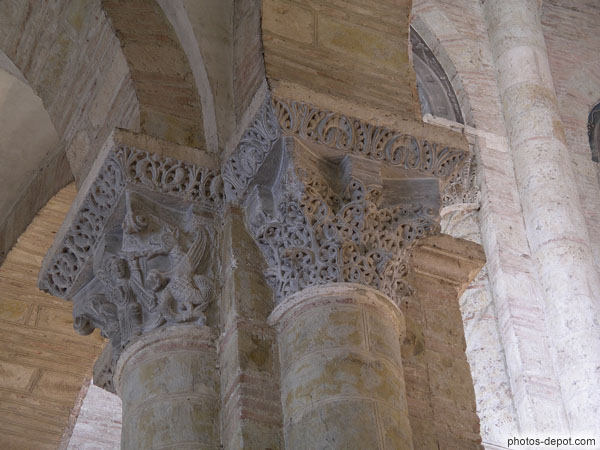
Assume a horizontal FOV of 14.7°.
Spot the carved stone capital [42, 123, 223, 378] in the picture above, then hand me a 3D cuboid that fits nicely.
[{"bbox_3d":[-0.722,0.297,10.081,0.520,0.860,1.030,14,-47,-19],"label":"carved stone capital"}]

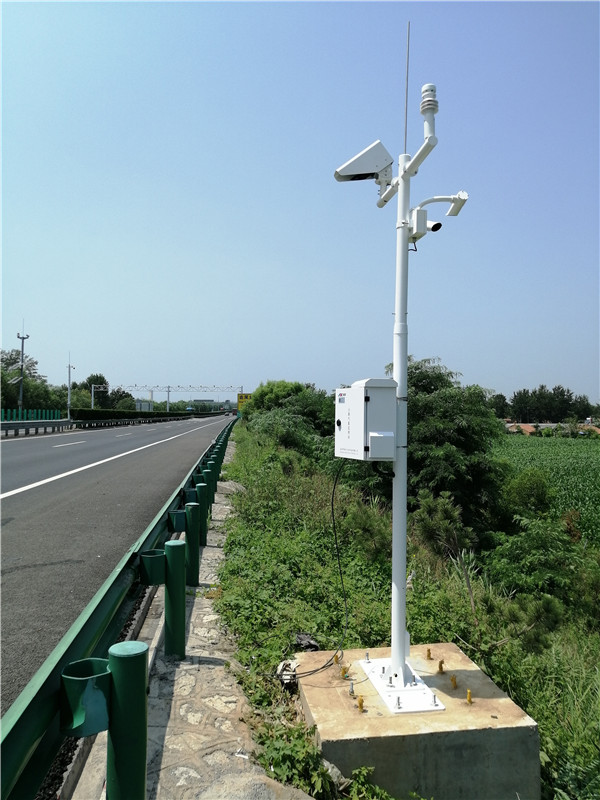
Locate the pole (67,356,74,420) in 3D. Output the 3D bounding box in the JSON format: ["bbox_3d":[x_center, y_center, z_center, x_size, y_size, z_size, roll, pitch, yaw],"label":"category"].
[{"bbox_3d":[-18.757,-0.613,51.000,0.200,5.700,0.200,1,-2,0],"label":"pole"}]

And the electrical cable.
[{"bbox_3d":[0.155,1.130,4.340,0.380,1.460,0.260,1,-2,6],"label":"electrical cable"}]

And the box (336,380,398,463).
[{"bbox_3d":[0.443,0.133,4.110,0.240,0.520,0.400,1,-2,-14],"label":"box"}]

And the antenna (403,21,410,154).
[{"bbox_3d":[0.730,-2.113,4.224,0.013,0.913,0.013,2,-1,0],"label":"antenna"}]

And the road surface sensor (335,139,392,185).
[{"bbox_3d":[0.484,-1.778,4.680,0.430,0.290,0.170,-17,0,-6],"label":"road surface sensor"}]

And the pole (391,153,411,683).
[{"bbox_3d":[0.683,0.104,4.166,0.092,3.524,0.092,1,-2,0],"label":"pole"}]

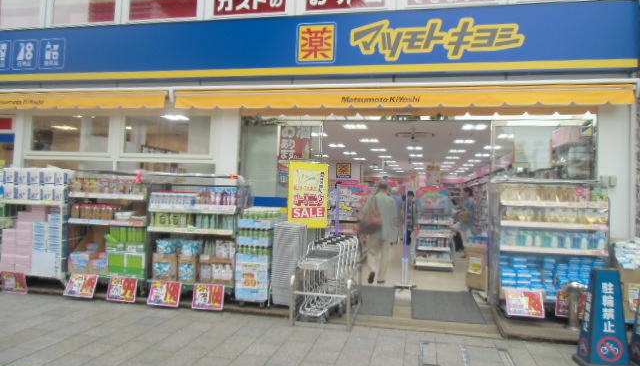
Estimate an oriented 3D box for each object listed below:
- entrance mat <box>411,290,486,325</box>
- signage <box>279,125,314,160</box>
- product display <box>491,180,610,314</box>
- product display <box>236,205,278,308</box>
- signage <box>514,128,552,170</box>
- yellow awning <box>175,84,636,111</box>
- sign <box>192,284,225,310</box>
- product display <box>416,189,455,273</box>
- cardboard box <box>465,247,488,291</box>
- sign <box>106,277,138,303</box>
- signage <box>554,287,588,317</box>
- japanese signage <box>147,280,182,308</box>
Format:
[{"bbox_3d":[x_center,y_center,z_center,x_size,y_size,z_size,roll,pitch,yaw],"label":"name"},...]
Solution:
[{"bbox_3d":[1.659,1.615,5.899,0.870,0.015,1.511,2,1,12],"label":"entrance mat"},{"bbox_3d":[-0.355,-0.602,6.758,0.497,0.518,0.020,2,-1,13],"label":"signage"},{"bbox_3d":[2.816,0.820,5.509,1.199,1.660,0.580,2,-1,13],"label":"product display"},{"bbox_3d":[-0.790,0.925,5.723,0.432,1.260,0.420,2,-1,13],"label":"product display"},{"bbox_3d":[2.852,-0.477,5.952,0.464,0.525,0.015,2,-1,13],"label":"signage"},{"bbox_3d":[0.817,-1.181,6.160,6.213,0.296,0.250,2,-1,13],"label":"yellow awning"},{"bbox_3d":[-1.406,1.427,5.558,0.420,0.300,0.020,2,-15,15],"label":"sign"},{"bbox_3d":[2.230,0.877,8.606,0.720,1.580,0.500,2,-1,13],"label":"product display"},{"bbox_3d":[2.412,1.283,6.730,0.330,0.627,0.340,2,-2,30],"label":"cardboard box"},{"bbox_3d":[-2.563,1.388,5.791,0.420,0.300,0.020,2,-14,15],"label":"sign"},{"bbox_3d":[2.959,1.408,5.128,0.400,0.297,0.020,2,-15,13],"label":"signage"},{"bbox_3d":[-1.998,1.433,5.730,0.425,0.293,0.015,2,-17,13],"label":"japanese signage"}]

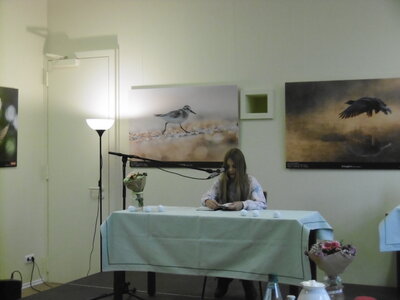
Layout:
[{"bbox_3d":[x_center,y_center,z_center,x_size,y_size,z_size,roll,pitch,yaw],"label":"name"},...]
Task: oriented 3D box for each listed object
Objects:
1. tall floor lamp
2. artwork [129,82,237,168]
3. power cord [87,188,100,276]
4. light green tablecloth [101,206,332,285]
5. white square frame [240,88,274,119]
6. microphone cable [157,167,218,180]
[{"bbox_3d":[-0.995,0.577,6.892,0.285,1.780,0.285,0,0,0],"label":"tall floor lamp"},{"bbox_3d":[-0.176,-0.225,6.952,1.200,0.810,0.030,0,0,22],"label":"artwork"},{"bbox_3d":[-1.086,0.876,6.968,0.186,0.951,0.060,0,0,22],"label":"power cord"},{"bbox_3d":[0.145,0.743,5.549,1.710,0.470,0.820,0,0,20],"label":"light green tablecloth"},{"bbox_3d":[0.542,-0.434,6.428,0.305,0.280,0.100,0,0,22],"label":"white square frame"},{"bbox_3d":[-0.108,0.203,5.880,0.540,0.120,0.040,0,0,11],"label":"microphone cable"}]

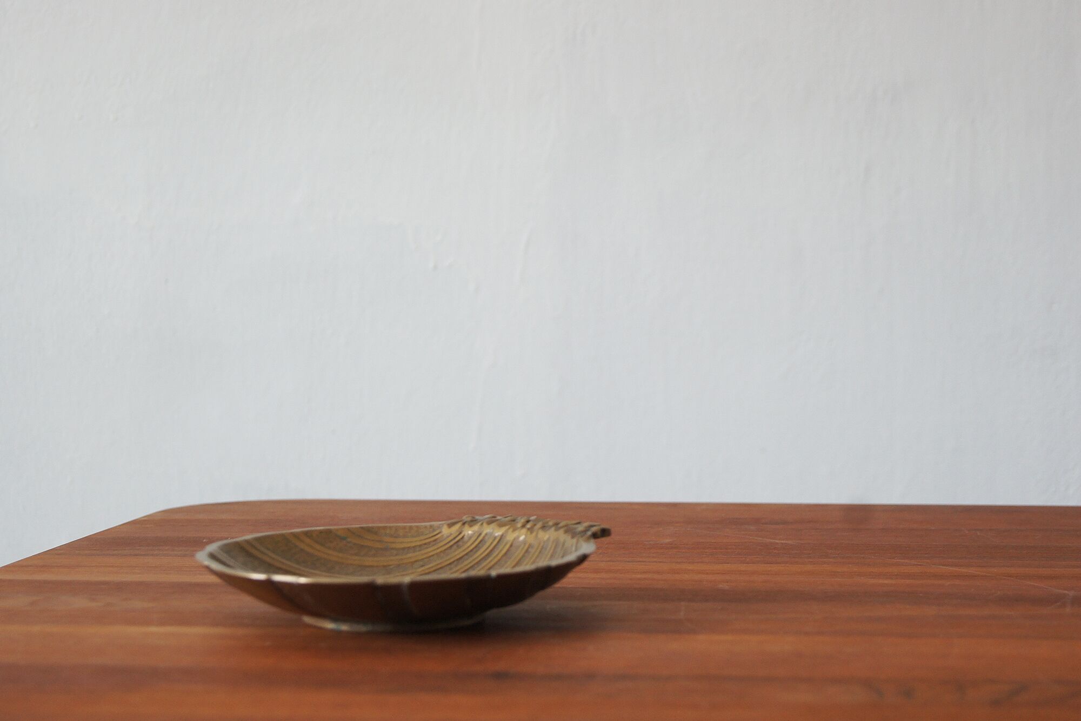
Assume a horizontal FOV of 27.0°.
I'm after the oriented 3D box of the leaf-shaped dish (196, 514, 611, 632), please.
[{"bbox_3d":[-0.052,0.085,0.868,0.157,0.032,0.190,1,2,25],"label":"leaf-shaped dish"}]

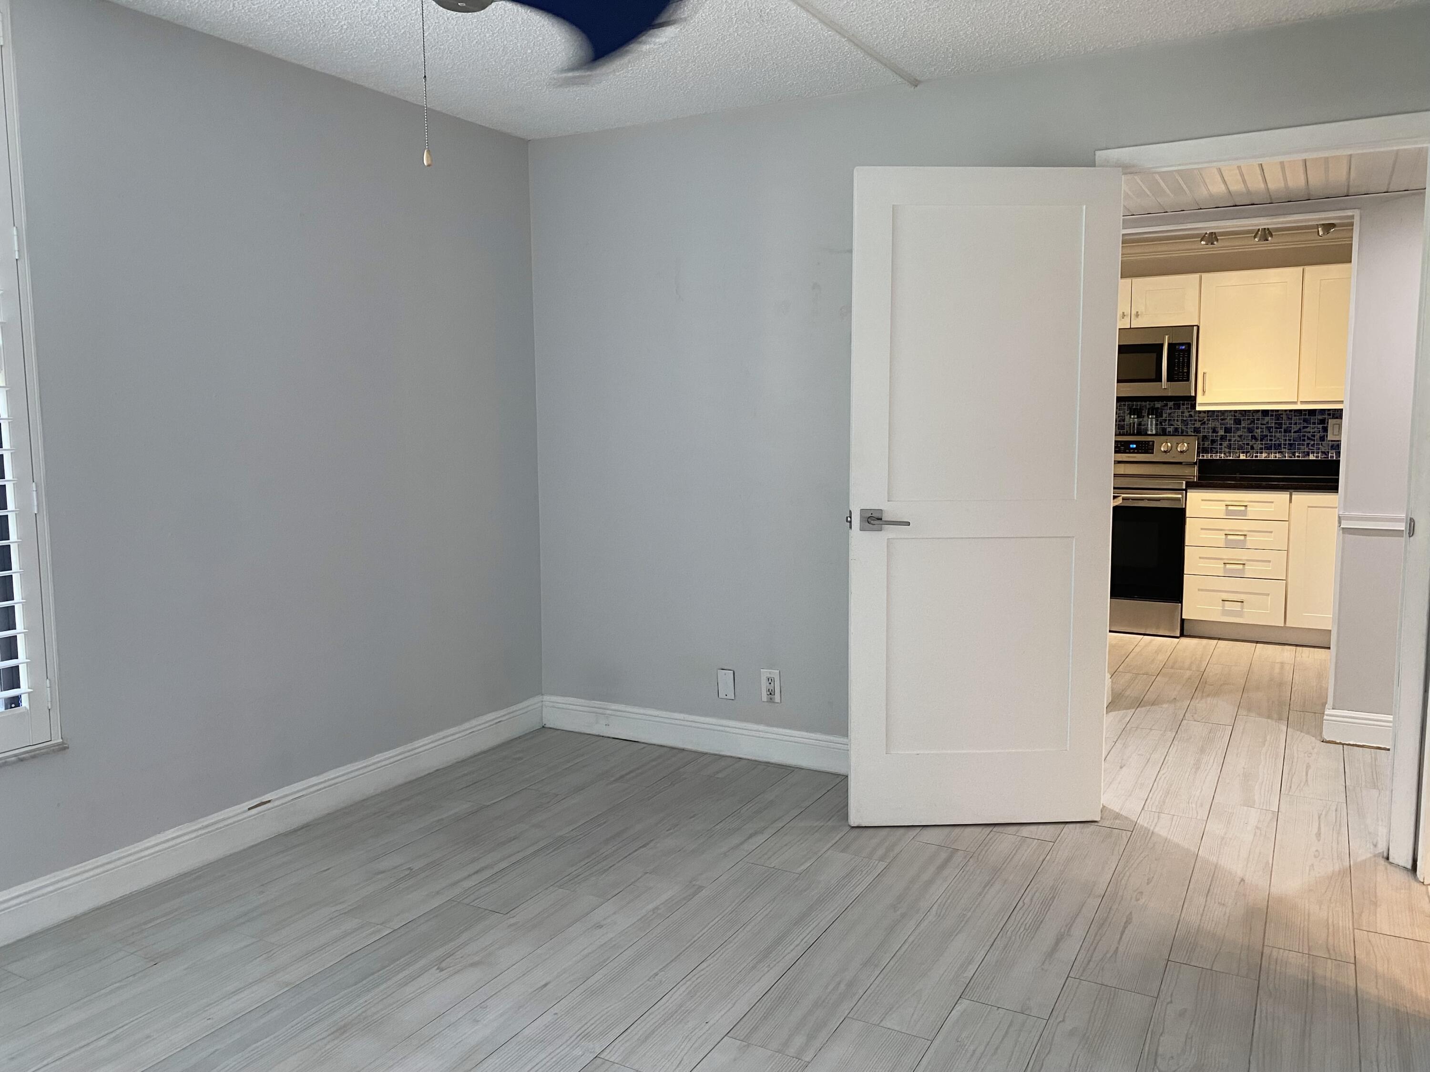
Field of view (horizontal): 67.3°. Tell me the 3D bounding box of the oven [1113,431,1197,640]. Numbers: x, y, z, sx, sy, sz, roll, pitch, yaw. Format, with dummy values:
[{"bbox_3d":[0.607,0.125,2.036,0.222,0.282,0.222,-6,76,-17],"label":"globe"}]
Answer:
[{"bbox_3d":[2.525,-0.029,6.661,0.760,1.165,0.700,3,7,28],"label":"oven"}]

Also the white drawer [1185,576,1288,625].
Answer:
[{"bbox_3d":[3.093,0.341,6.384,0.525,0.263,0.500,3,7,28],"label":"white drawer"}]

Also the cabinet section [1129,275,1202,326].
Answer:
[{"bbox_3d":[2.762,-1.412,6.539,0.375,0.301,0.320,3,8,29],"label":"cabinet section"}]

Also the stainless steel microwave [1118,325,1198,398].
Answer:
[{"bbox_3d":[2.591,-1.055,6.690,0.757,0.438,0.405,3,7,28],"label":"stainless steel microwave"}]

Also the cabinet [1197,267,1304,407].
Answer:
[{"bbox_3d":[3.185,-1.154,6.407,0.535,0.794,0.320,3,7,28],"label":"cabinet"}]

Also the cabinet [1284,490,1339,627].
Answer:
[{"bbox_3d":[3.563,0.120,6.174,0.470,0.744,0.620,3,7,28],"label":"cabinet"}]

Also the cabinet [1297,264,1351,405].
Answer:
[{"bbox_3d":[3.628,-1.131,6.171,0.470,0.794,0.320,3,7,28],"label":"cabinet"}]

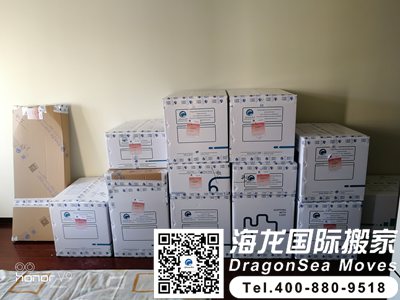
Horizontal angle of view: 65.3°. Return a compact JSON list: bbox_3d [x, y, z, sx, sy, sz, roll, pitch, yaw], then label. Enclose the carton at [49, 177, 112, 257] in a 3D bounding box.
[{"bbox_3d":[-0.912,0.549,2.710,0.450,0.465,0.585,-1,14,4],"label":"carton"}]

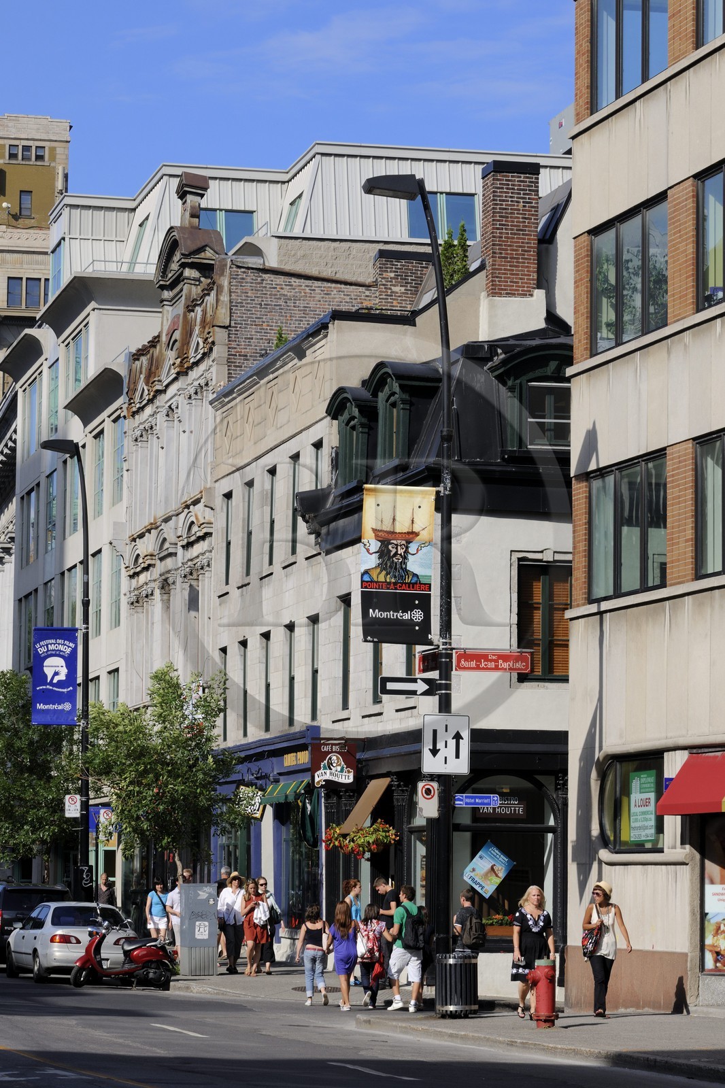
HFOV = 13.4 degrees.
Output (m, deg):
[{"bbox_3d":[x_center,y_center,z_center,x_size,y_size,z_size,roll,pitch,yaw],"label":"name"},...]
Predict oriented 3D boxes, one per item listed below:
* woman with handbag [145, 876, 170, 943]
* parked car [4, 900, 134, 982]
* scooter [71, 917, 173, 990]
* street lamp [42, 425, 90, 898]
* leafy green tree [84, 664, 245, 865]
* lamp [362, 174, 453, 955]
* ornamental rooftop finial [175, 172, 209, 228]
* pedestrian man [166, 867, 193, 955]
[{"bbox_3d":[-3.746,6.955,56.496,0.480,1.680,0.340,2,-7,-12],"label":"woman with handbag"},{"bbox_3d":[-5.240,7.111,55.125,1.720,1.390,4.420,3,-6,-18],"label":"parked car"},{"bbox_3d":[-3.994,6.826,51.468,1.770,1.220,0.700,2,-7,-11],"label":"scooter"},{"bbox_3d":[-6.182,3.233,64.492,1.050,10.850,0.380,2,-7,-17],"label":"street lamp"},{"bbox_3d":[-3.341,4.682,52.591,2.650,5.239,2.650,3,-7,-16],"label":"leafy green tree"},{"bbox_3d":[0.607,0.550,38.951,1.200,10.700,0.400,3,-7,-17],"label":"lamp"},{"bbox_3d":[-3.636,-7.358,66.105,0.540,1.200,0.850,2,-7,-15],"label":"ornamental rooftop finial"},{"bbox_3d":[-3.280,6.841,55.600,0.500,1.760,0.360,2,-7,-14],"label":"pedestrian man"}]

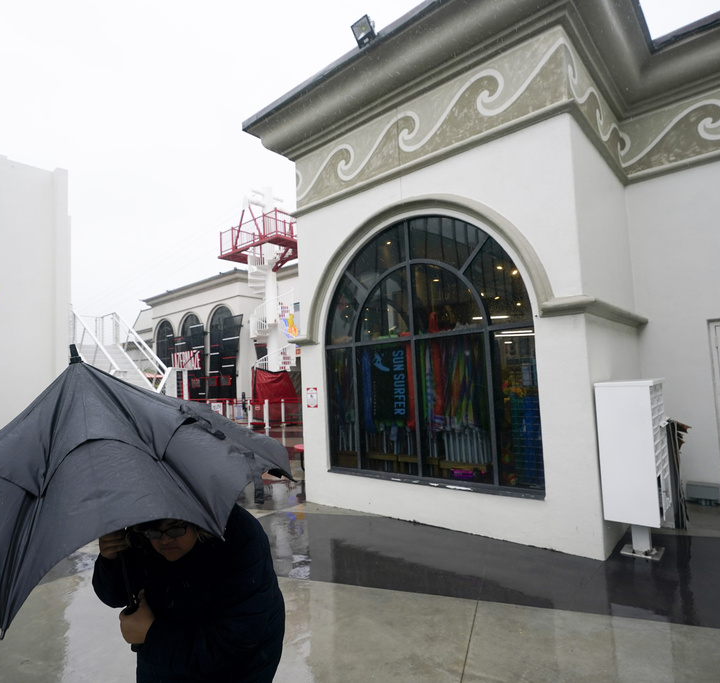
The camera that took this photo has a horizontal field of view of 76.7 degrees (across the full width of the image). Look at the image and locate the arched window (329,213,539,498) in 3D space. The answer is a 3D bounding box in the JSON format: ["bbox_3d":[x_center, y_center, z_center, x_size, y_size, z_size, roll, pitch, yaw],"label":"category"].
[{"bbox_3d":[0.635,0.062,5.501,2.960,3.140,0.200,-6,-5,40],"label":"arched window"}]

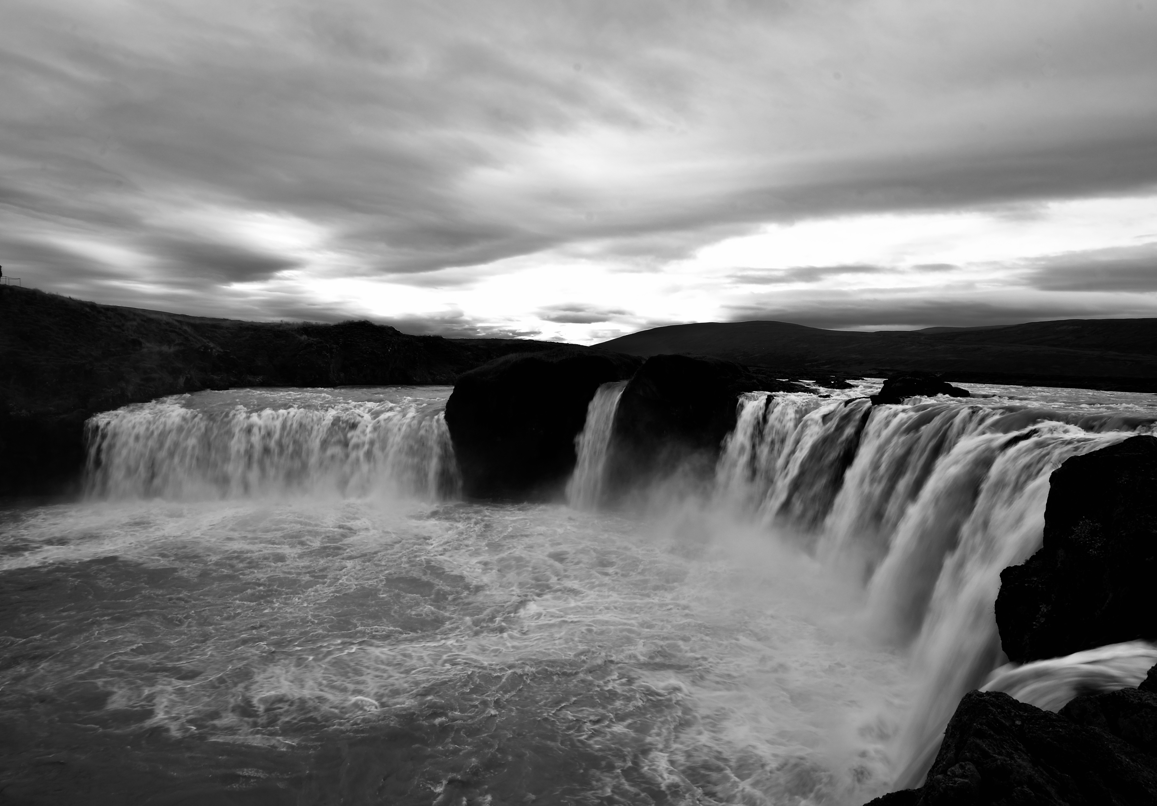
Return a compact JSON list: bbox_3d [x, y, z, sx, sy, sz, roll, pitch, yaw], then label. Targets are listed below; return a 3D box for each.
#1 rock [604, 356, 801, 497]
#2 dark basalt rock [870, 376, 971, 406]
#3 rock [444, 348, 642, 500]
[{"bbox_3d":[11.600,1.800,69.500,18.000,13.000,13.000,0,3,0],"label":"rock"},{"bbox_3d":[27.300,-1.100,56.500,7.800,2.500,5.000,0,3,0],"label":"dark basalt rock"},{"bbox_3d":[-3.000,1.400,70.500,18.500,14.000,13.500,0,3,0],"label":"rock"}]

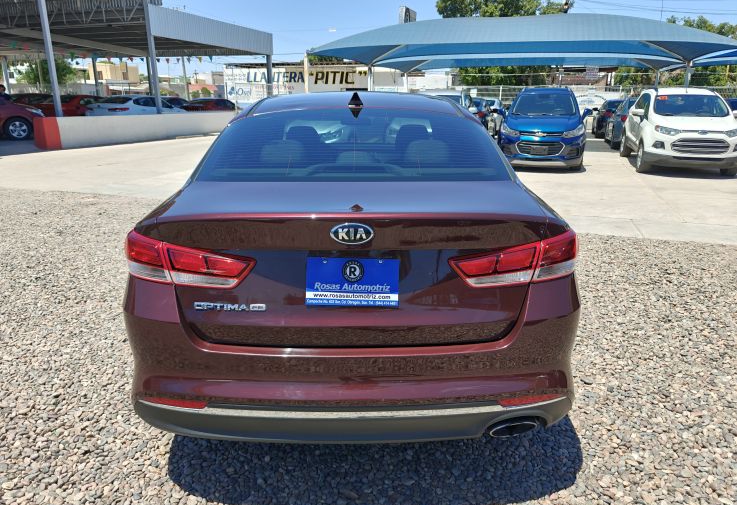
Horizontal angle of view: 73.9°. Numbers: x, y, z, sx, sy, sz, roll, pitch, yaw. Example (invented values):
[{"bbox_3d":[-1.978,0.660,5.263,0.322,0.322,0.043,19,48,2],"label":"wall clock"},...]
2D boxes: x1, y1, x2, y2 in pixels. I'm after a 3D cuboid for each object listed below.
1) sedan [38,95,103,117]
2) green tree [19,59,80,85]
[{"bbox_3d":[-12.390,-6.309,22.074,1.780,1.460,4.500,5,18,15],"label":"sedan"},{"bbox_3d":[-21.560,-11.790,33.000,4.400,4.500,4.400,0,17,0],"label":"green tree"}]

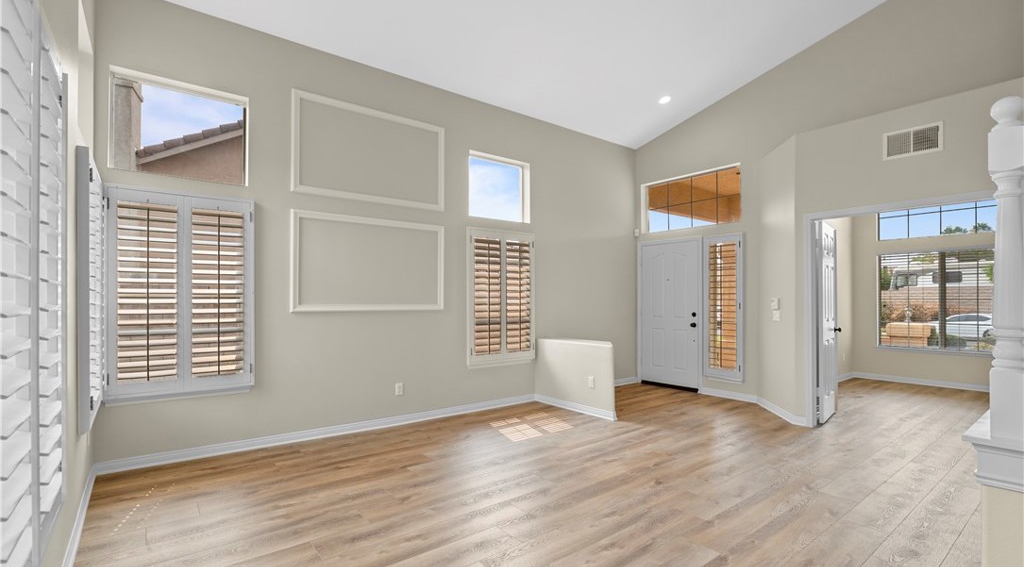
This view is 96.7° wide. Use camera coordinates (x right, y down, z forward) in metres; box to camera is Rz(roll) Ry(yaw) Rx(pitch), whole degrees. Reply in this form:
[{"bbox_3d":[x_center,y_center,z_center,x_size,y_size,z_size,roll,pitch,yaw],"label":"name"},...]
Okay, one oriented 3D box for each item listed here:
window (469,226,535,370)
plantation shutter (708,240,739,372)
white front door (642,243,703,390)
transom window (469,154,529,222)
[{"bbox_3d":[-0.095,0.155,5.324,0.977,1.550,0.080,1,-2,-38],"label":"window"},{"bbox_3d":[2.671,0.275,5.762,0.050,1.636,0.390,1,-2,-38],"label":"plantation shutter"},{"bbox_3d":[2.208,0.436,6.403,0.060,2.034,0.910,1,-2,-38],"label":"white front door"},{"bbox_3d":[-0.146,-1.112,5.372,0.876,0.735,0.100,1,-2,-38],"label":"transom window"}]

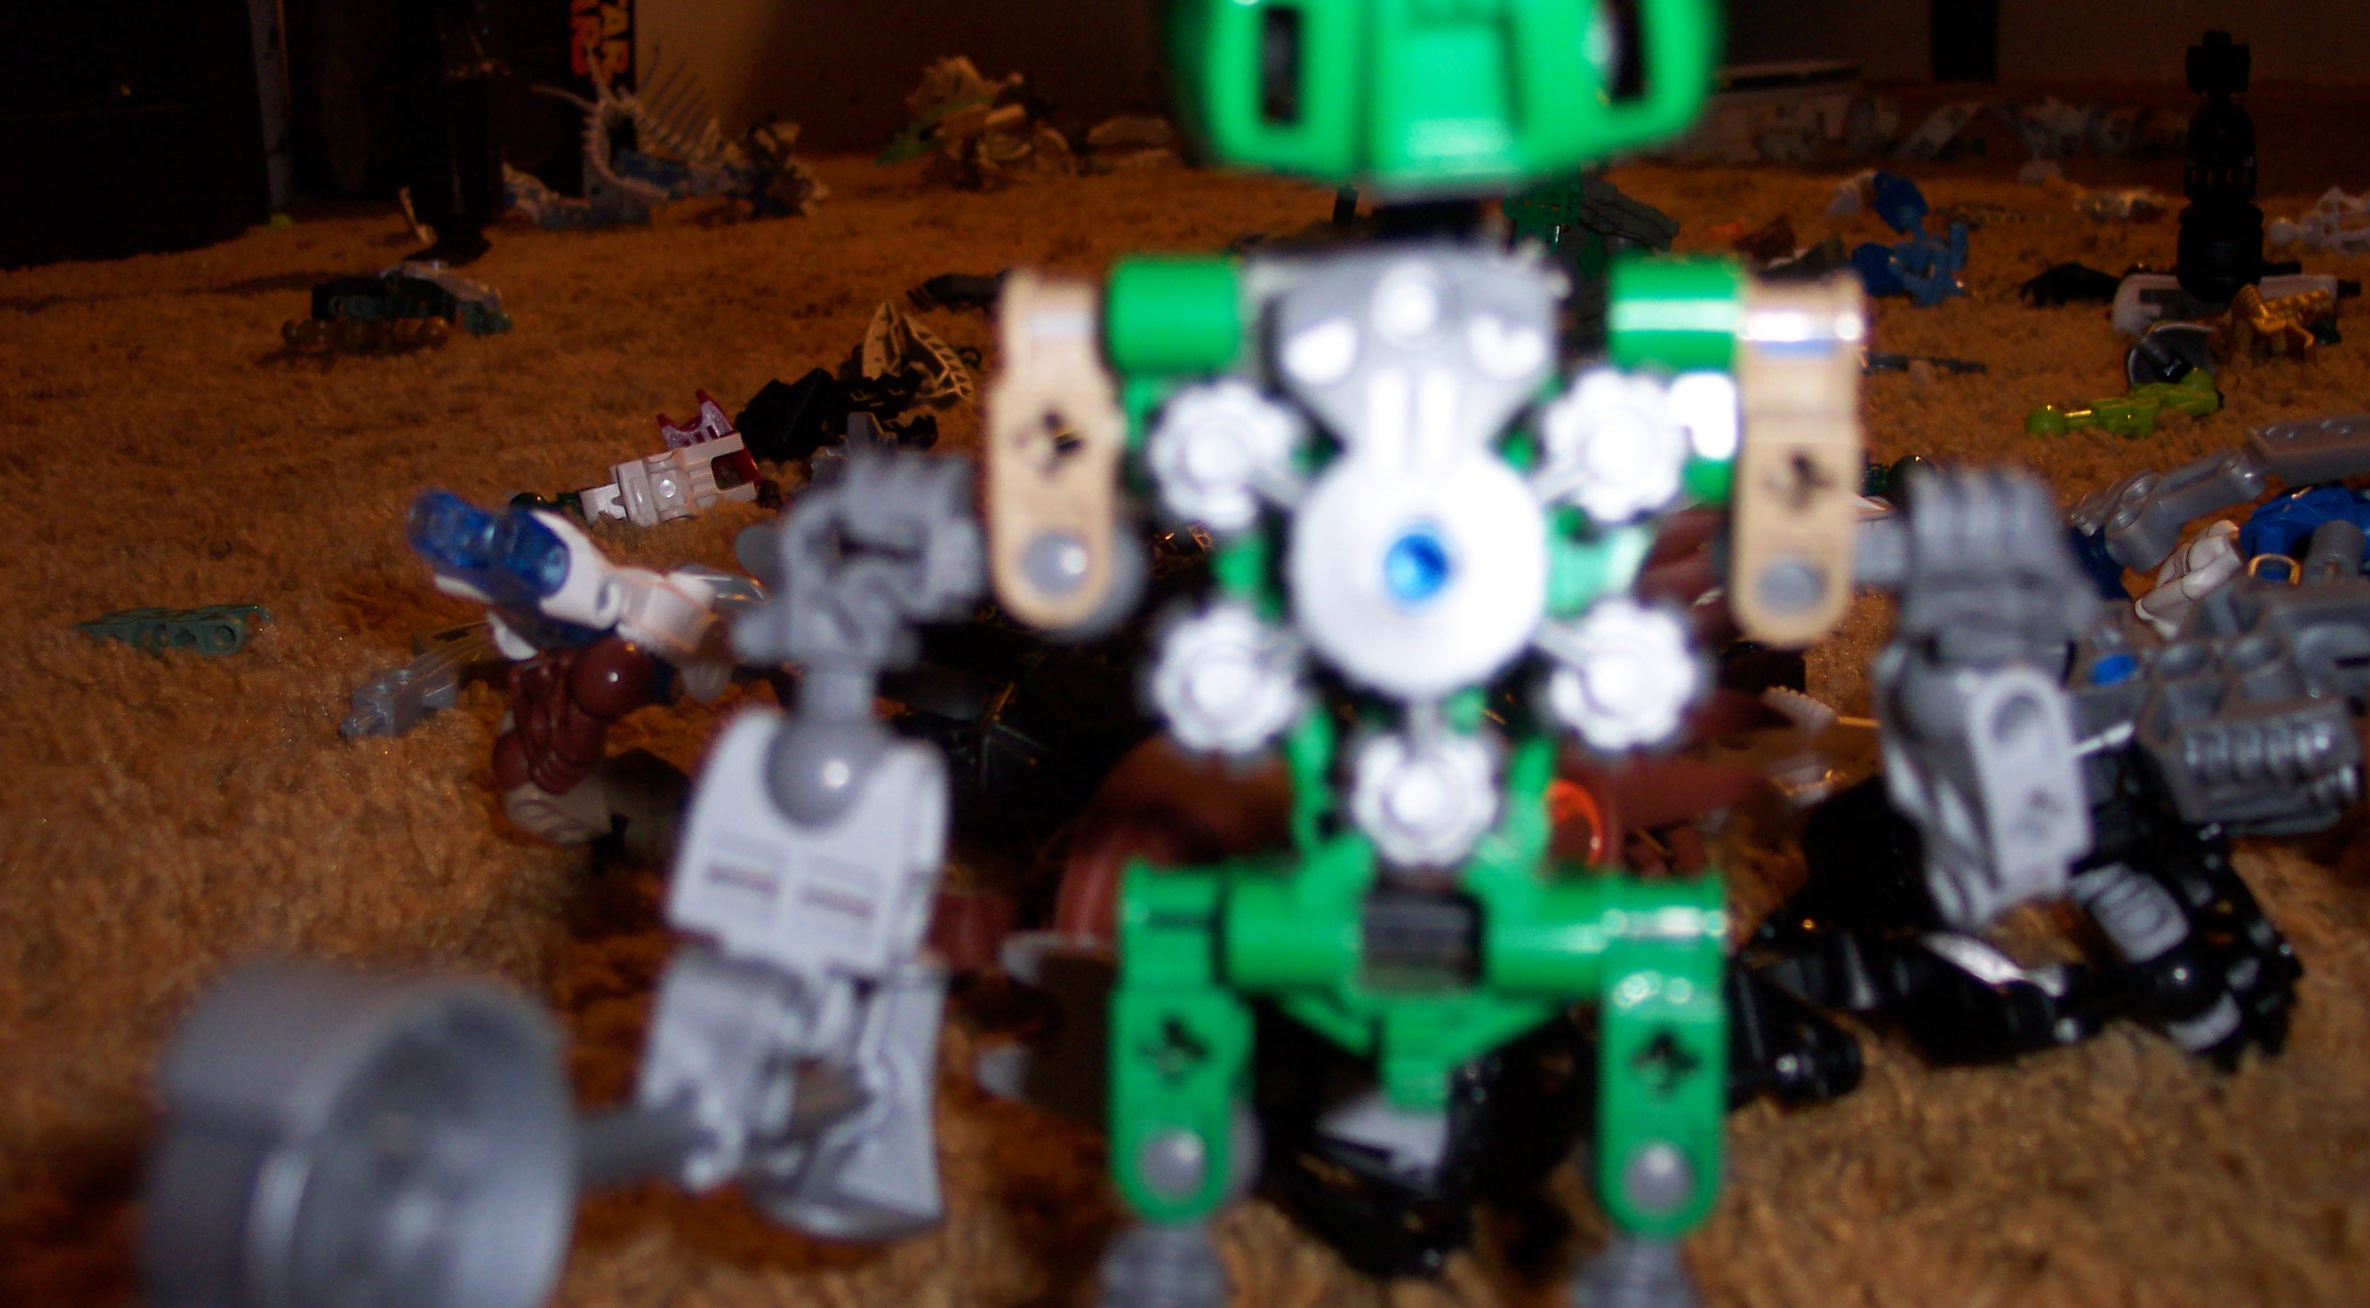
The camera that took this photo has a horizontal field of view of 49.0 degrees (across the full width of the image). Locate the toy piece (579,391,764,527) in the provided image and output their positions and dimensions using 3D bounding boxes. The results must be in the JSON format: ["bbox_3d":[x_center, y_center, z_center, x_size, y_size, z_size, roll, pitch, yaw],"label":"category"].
[{"bbox_3d":[-0.118,-0.044,0.593,0.041,0.027,0.021,-16,7,-16],"label":"toy piece"}]

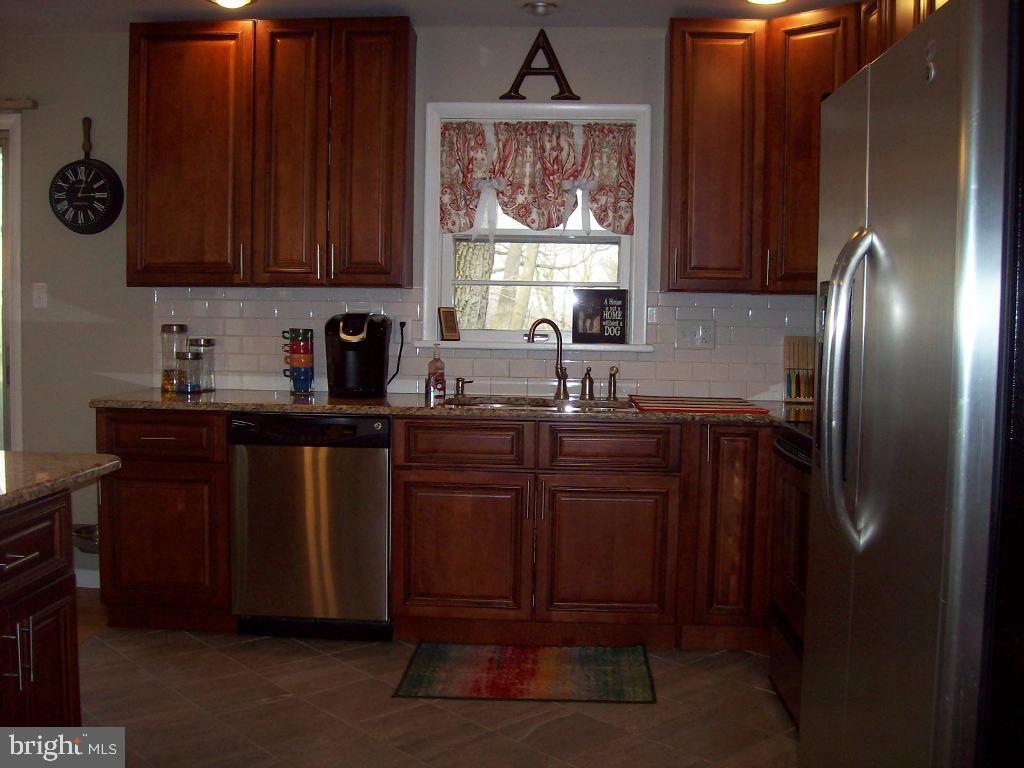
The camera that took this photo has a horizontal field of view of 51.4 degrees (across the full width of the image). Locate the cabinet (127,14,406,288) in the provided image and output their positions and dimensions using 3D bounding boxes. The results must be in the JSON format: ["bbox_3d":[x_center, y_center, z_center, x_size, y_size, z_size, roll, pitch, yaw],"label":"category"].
[{"bbox_3d":[-0.975,-0.927,4.332,1.143,1.072,0.322,1,4,3],"label":"cabinet"}]

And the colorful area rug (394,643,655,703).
[{"bbox_3d":[0.060,1.006,3.733,0.865,0.010,0.605,1,4,3],"label":"colorful area rug"}]

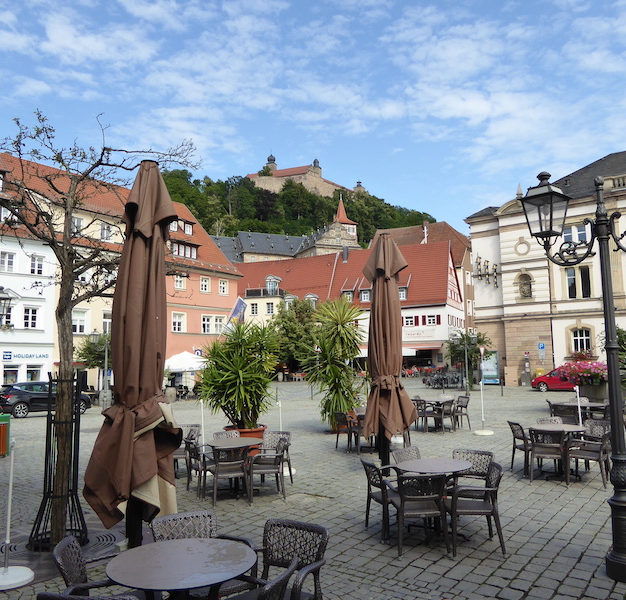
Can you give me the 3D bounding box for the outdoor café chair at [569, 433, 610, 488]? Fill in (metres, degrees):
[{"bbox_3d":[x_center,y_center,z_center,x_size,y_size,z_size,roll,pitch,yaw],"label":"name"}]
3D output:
[{"bbox_3d":[4.196,2.430,8.861,0.570,0.820,0.540,-3,-6,24],"label":"outdoor café chair"}]

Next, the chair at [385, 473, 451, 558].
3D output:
[{"bbox_3d":[1.044,2.110,5.879,0.580,0.810,0.590,0,-7,-10],"label":"chair"}]

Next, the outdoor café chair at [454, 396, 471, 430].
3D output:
[{"bbox_3d":[3.928,3.118,15.560,0.556,0.809,0.546,1,-6,-18],"label":"outdoor café chair"}]

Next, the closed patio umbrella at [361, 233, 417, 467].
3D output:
[{"bbox_3d":[1.238,0.883,9.934,0.920,4.150,0.880,-1,-6,0],"label":"closed patio umbrella"}]

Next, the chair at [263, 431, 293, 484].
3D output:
[{"bbox_3d":[-0.620,2.470,8.840,0.580,0.810,0.590,-3,-7,16],"label":"chair"}]

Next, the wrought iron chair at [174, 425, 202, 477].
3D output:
[{"bbox_3d":[-2.244,2.587,9.891,0.540,0.820,0.570,-3,-6,25],"label":"wrought iron chair"}]

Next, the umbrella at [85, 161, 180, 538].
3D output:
[{"bbox_3d":[-1.879,0.511,6.191,0.980,4.150,0.900,-1,-6,0],"label":"umbrella"}]

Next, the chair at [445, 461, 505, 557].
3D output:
[{"bbox_3d":[1.686,2.175,6.041,0.570,0.820,0.540,-1,-6,2],"label":"chair"}]

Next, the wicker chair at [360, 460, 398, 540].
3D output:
[{"bbox_3d":[0.901,2.242,6.569,0.556,0.809,0.546,1,-6,-17],"label":"wicker chair"}]

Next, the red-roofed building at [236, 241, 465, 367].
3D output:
[{"bbox_3d":[4.318,1.843,72.359,27.500,15.000,9.000,-4,-7,28],"label":"red-roofed building"}]

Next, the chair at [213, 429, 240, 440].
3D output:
[{"bbox_3d":[-1.280,2.515,9.138,0.580,0.810,0.590,2,-7,-27],"label":"chair"}]

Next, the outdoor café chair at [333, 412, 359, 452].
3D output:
[{"bbox_3d":[0.796,2.799,12.321,0.570,0.820,0.540,3,-7,-35],"label":"outdoor café chair"}]

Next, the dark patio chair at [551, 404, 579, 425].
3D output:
[{"bbox_3d":[5.648,2.741,12.802,0.546,0.809,0.556,-3,-6,23],"label":"dark patio chair"}]

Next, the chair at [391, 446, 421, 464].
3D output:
[{"bbox_3d":[1.326,2.289,7.171,0.540,0.820,0.570,4,-7,-35],"label":"chair"}]

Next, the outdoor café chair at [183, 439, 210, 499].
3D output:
[{"bbox_3d":[-1.667,2.633,9.150,0.556,0.809,0.546,2,-6,-28],"label":"outdoor café chair"}]

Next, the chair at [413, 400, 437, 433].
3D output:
[{"bbox_3d":[2.996,3.095,15.541,0.570,0.820,0.540,4,-7,-38],"label":"chair"}]

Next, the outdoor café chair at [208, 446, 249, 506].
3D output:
[{"bbox_3d":[-1.124,2.396,8.041,0.540,0.820,0.570,1,-6,-17],"label":"outdoor café chair"}]

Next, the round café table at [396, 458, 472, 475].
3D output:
[{"bbox_3d":[1.322,2.181,6.258,0.820,0.745,0.820,-1,-6,0],"label":"round café table"}]

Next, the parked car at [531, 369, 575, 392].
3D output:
[{"bbox_3d":[15.854,4.898,36.050,4.250,1.550,1.800,-4,-7,27],"label":"parked car"}]

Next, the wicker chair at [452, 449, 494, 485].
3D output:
[{"bbox_3d":[1.813,2.219,6.741,0.560,0.800,0.560,-4,-7,31],"label":"wicker chair"}]

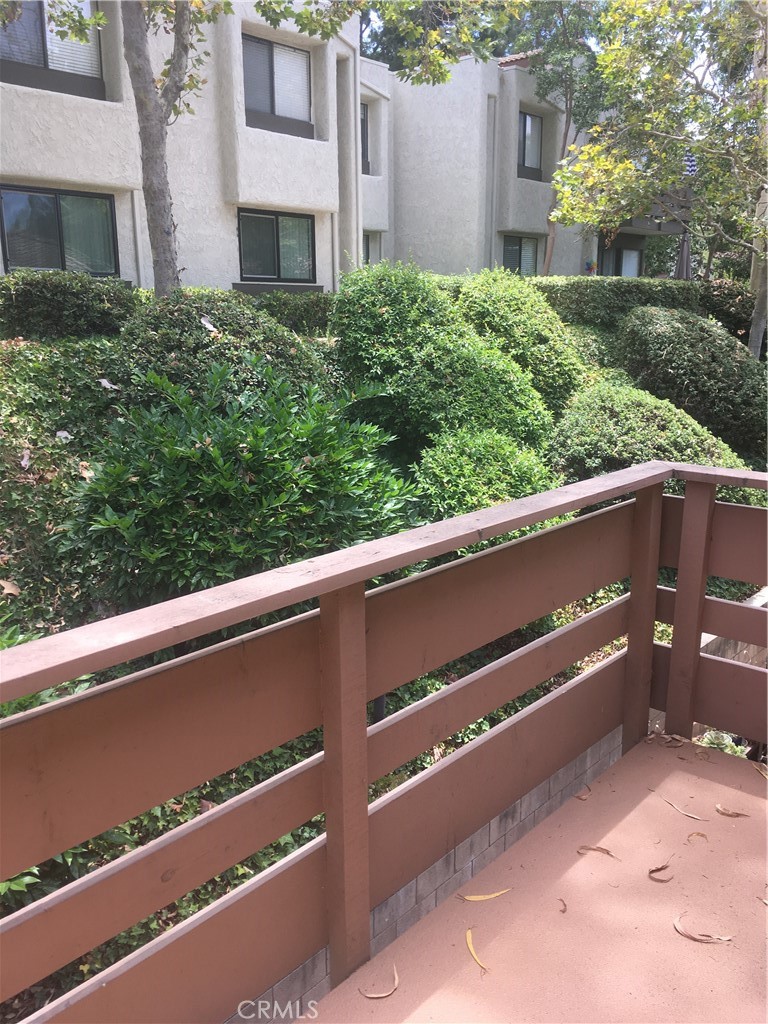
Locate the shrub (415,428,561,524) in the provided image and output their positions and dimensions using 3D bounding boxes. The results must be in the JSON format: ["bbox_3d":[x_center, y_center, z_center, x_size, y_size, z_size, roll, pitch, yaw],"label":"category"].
[{"bbox_3d":[0.564,-0.116,4.728,0.850,0.691,0.800,1,13,7],"label":"shrub"}]

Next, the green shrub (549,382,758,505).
[{"bbox_3d":[1.888,-0.522,6.085,1.450,0.759,1.300,3,14,17],"label":"green shrub"}]

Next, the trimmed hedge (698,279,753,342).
[{"bbox_3d":[6.411,-3.811,16.121,1.150,1.078,1.100,4,14,21],"label":"trimmed hedge"}]

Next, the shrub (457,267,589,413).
[{"bbox_3d":[1.303,-1.736,8.547,1.400,1.310,1.350,1,13,8],"label":"shrub"}]

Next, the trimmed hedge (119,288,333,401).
[{"bbox_3d":[-1.373,-1.502,7.602,1.850,0.910,1.450,-3,13,-10],"label":"trimmed hedge"}]

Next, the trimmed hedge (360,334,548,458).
[{"bbox_3d":[0.548,-0.877,6.454,1.400,0.927,1.250,1,13,5],"label":"trimmed hedge"}]

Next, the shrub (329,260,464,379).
[{"bbox_3d":[0.139,-1.695,8.037,1.250,1.218,1.250,0,13,1],"label":"shrub"}]

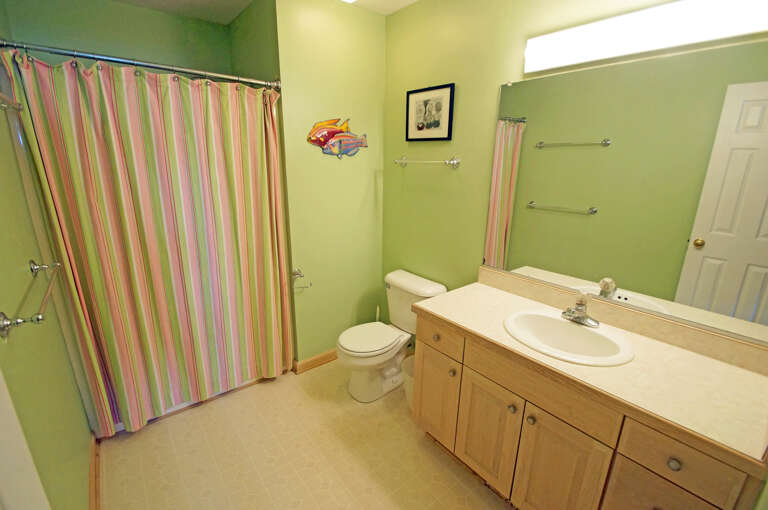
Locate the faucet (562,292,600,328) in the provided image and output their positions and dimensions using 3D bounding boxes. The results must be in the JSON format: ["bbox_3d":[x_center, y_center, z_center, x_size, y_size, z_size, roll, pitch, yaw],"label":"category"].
[{"bbox_3d":[0.896,0.250,1.454,0.122,0.130,0.152,-13,21,-40],"label":"faucet"}]

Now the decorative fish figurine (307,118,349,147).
[{"bbox_3d":[-0.349,-0.795,2.075,0.332,0.188,0.035,-13,21,-40],"label":"decorative fish figurine"}]

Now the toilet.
[{"bbox_3d":[0.030,0.552,2.204,0.680,0.690,0.450,-13,21,-40],"label":"toilet"}]

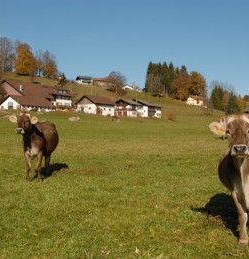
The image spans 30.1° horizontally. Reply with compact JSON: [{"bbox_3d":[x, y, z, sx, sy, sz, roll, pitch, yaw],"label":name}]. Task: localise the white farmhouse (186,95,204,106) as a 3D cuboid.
[{"bbox_3d":[55.229,-22.403,360.000,8.500,7.800,9.500,2,2,41],"label":"white farmhouse"}]

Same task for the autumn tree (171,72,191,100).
[{"bbox_3d":[43.723,-32.984,355.000,15.300,21.500,15.300,1,2,0],"label":"autumn tree"}]

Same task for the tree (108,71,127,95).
[{"bbox_3d":[-4.008,-26.626,265.000,11.500,14.300,11.500,1,2,0],"label":"tree"}]

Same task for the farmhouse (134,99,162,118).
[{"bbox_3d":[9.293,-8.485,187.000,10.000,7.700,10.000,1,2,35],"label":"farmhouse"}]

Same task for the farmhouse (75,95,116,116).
[{"bbox_3d":[-11.966,-10.070,195.000,10.000,7.900,13.000,2,2,42],"label":"farmhouse"}]

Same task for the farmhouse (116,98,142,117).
[{"bbox_3d":[1.642,-8.868,190.000,9.000,7.400,9.000,1,2,35],"label":"farmhouse"}]

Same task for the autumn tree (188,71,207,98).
[{"bbox_3d":[57.179,-35.490,365.000,16.600,22.100,16.600,1,2,0],"label":"autumn tree"}]

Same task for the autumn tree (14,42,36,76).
[{"bbox_3d":[-58.341,-40.838,270.000,12.800,19.800,12.800,1,2,0],"label":"autumn tree"}]

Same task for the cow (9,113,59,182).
[{"bbox_3d":[-2.090,0.400,11.000,0.800,1.480,2.150,1,2,5],"label":"cow"}]

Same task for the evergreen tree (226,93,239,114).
[{"bbox_3d":[50.173,-11.939,215.000,6.200,10.600,6.200,0,2,13],"label":"evergreen tree"}]

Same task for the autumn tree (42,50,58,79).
[{"bbox_3d":[-44.047,-37.921,270.000,9.500,16.300,9.500,0,2,-9],"label":"autumn tree"}]

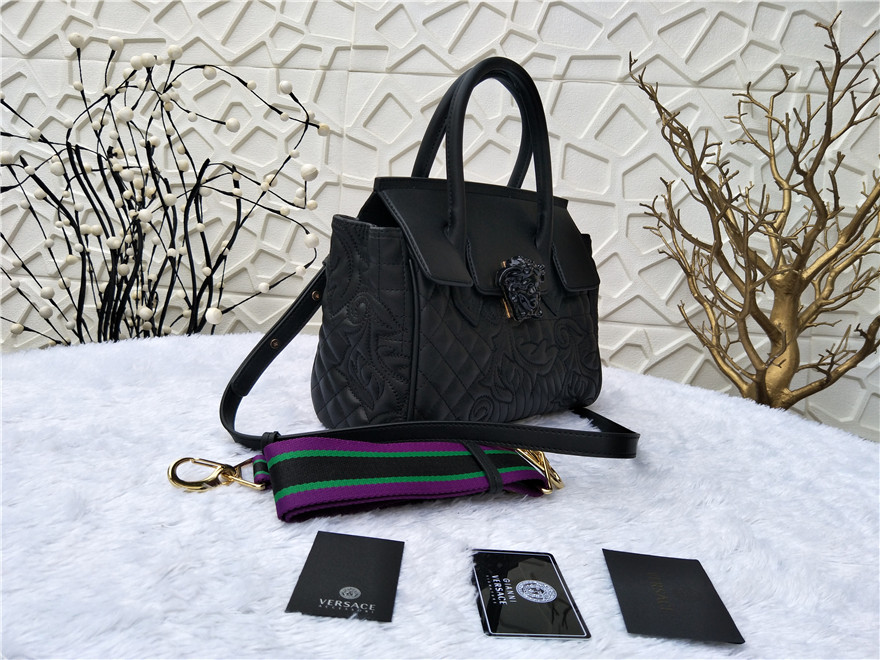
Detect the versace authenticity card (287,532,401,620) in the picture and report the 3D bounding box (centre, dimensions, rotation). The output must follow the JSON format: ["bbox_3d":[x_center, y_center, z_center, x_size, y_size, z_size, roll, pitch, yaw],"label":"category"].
[{"bbox_3d":[-0.052,0.142,0.358,0.057,0.002,0.085,5,10,2],"label":"versace authenticity card"}]

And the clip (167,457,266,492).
[{"bbox_3d":[-0.168,0.109,0.459,0.074,0.013,0.045,4,10,-6],"label":"clip"}]

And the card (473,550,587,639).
[{"bbox_3d":[0.048,0.151,0.355,0.055,0.002,0.086,4,10,-5],"label":"card"}]

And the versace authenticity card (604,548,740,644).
[{"bbox_3d":[0.135,0.157,0.364,0.062,0.002,0.085,5,10,4],"label":"versace authenticity card"}]

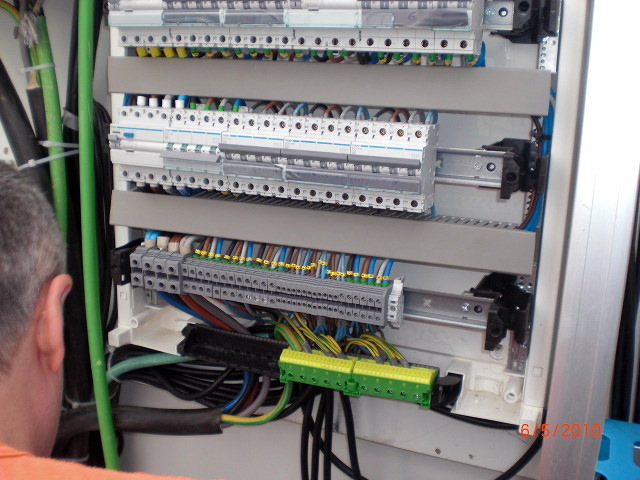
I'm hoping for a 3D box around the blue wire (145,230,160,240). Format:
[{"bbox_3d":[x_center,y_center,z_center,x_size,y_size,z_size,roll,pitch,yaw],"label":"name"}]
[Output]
[{"bbox_3d":[-0.194,-0.007,0.829,0.020,0.014,0.016,7,13,21],"label":"blue wire"}]

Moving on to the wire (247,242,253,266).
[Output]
[{"bbox_3d":[-0.078,0.016,0.779,0.005,0.028,0.005,5,3,0],"label":"wire"}]

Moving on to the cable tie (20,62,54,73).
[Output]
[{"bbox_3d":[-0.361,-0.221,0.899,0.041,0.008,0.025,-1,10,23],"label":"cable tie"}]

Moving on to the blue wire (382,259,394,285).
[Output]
[{"bbox_3d":[0.071,0.033,0.719,0.007,0.031,0.008,18,17,19],"label":"blue wire"}]

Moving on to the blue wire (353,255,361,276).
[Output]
[{"bbox_3d":[0.039,0.027,0.731,0.007,0.025,0.008,7,13,21],"label":"blue wire"}]

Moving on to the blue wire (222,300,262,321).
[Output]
[{"bbox_3d":[-0.088,0.081,0.802,0.048,0.018,0.016,7,13,21],"label":"blue wire"}]

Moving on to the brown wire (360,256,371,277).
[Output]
[{"bbox_3d":[0.048,0.028,0.729,0.005,0.023,0.005,20,7,18],"label":"brown wire"}]

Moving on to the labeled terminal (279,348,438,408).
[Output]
[{"bbox_3d":[0.038,0.145,0.759,0.170,0.033,0.031,5,12,22],"label":"labeled terminal"}]

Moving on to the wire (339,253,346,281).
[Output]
[{"bbox_3d":[0.024,0.028,0.739,0.004,0.031,0.004,5,4,22],"label":"wire"}]

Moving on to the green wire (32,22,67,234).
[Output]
[{"bbox_3d":[-0.349,-0.137,0.910,0.021,0.288,0.020,2,11,22],"label":"green wire"}]

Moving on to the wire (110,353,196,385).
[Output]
[{"bbox_3d":[-0.214,0.162,0.894,0.123,0.041,0.028,7,13,21],"label":"wire"}]

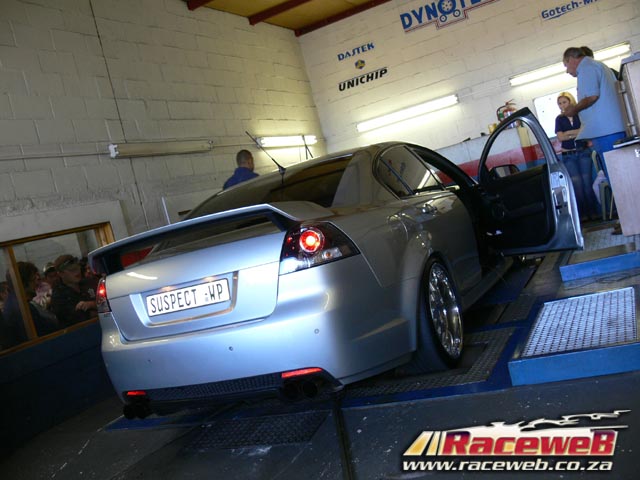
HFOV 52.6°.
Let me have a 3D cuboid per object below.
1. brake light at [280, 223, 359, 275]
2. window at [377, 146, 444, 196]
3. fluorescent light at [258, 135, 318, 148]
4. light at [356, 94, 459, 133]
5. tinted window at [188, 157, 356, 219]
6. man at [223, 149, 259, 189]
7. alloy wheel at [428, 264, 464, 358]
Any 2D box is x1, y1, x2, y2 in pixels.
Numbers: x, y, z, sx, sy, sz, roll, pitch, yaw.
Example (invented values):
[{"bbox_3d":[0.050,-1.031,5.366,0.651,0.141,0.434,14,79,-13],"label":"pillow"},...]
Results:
[{"bbox_3d":[-0.022,0.013,2.940,0.370,0.215,0.190,-14,3,13],"label":"brake light"},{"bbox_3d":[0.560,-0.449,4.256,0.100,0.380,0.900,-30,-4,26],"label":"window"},{"bbox_3d":[-0.424,-1.378,8.937,0.100,0.120,1.530,-13,4,28],"label":"fluorescent light"},{"bbox_3d":[1.228,-1.815,9.298,1.530,0.120,0.100,-13,4,28],"label":"light"},{"bbox_3d":[-0.344,-0.266,3.983,1.200,0.100,0.680,-13,30,28],"label":"tinted window"},{"bbox_3d":[-0.541,-0.007,6.370,0.520,1.750,0.320,-13,3,27],"label":"man"},{"bbox_3d":[0.648,0.422,3.765,0.200,0.545,0.545,-13,3,26],"label":"alloy wheel"}]

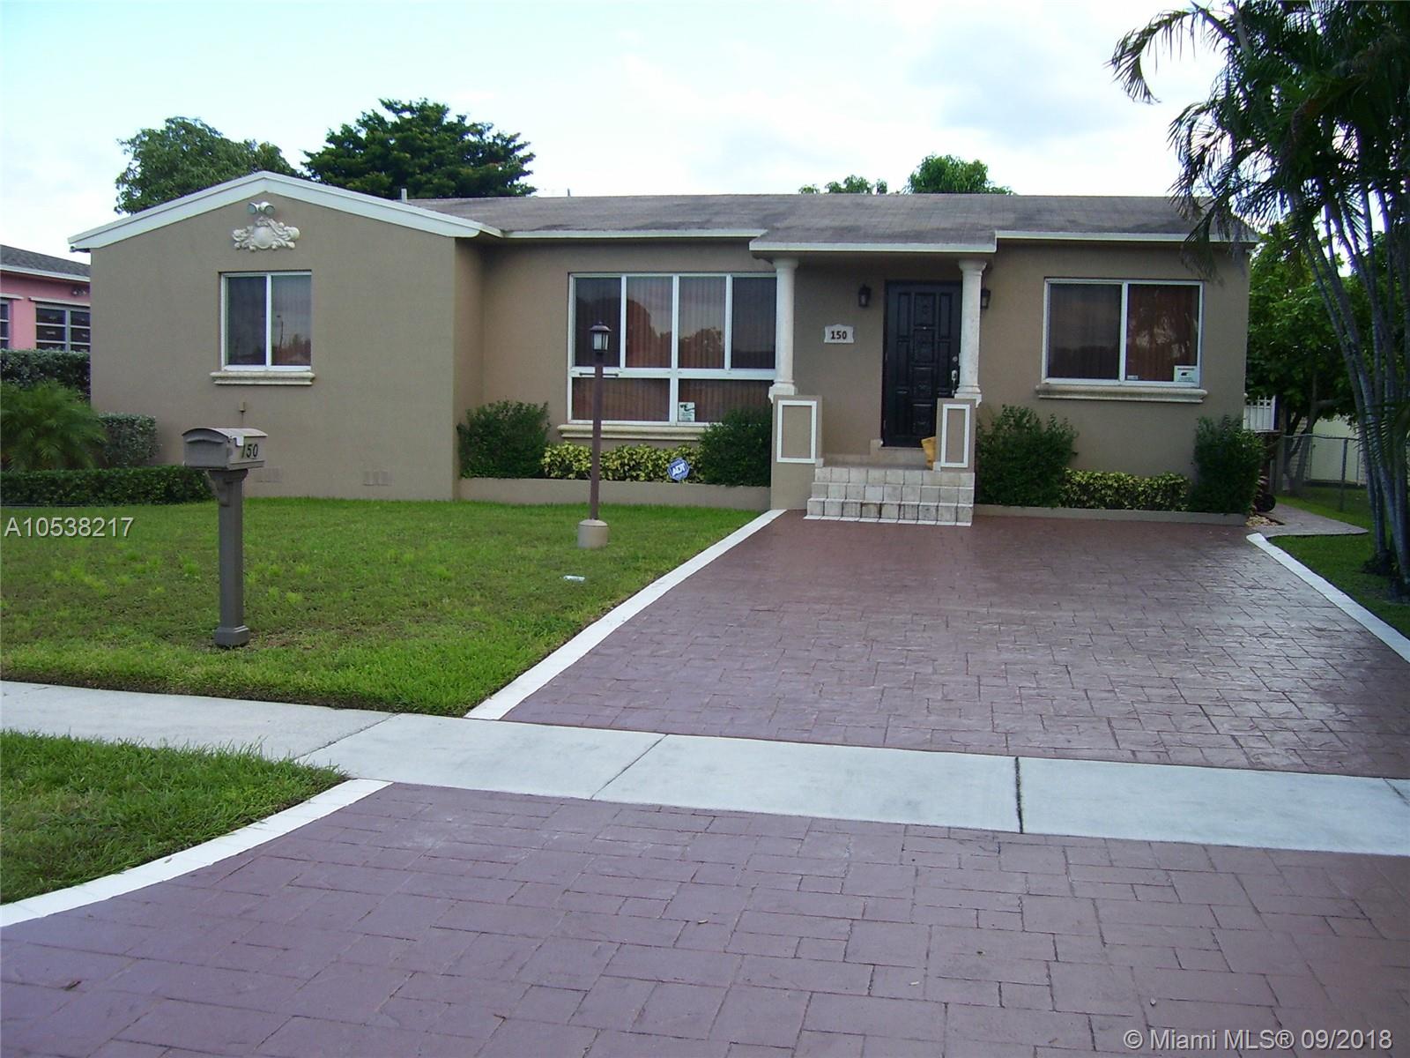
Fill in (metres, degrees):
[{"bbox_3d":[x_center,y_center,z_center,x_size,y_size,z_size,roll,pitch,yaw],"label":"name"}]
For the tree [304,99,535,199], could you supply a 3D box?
[{"bbox_3d":[-6.587,-6.213,32.999,6.300,7.800,6.300,2,7,11],"label":"tree"}]

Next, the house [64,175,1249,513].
[{"bbox_3d":[-0.316,-2.837,20.697,15.100,4.250,8.800,2,7,11],"label":"house"}]

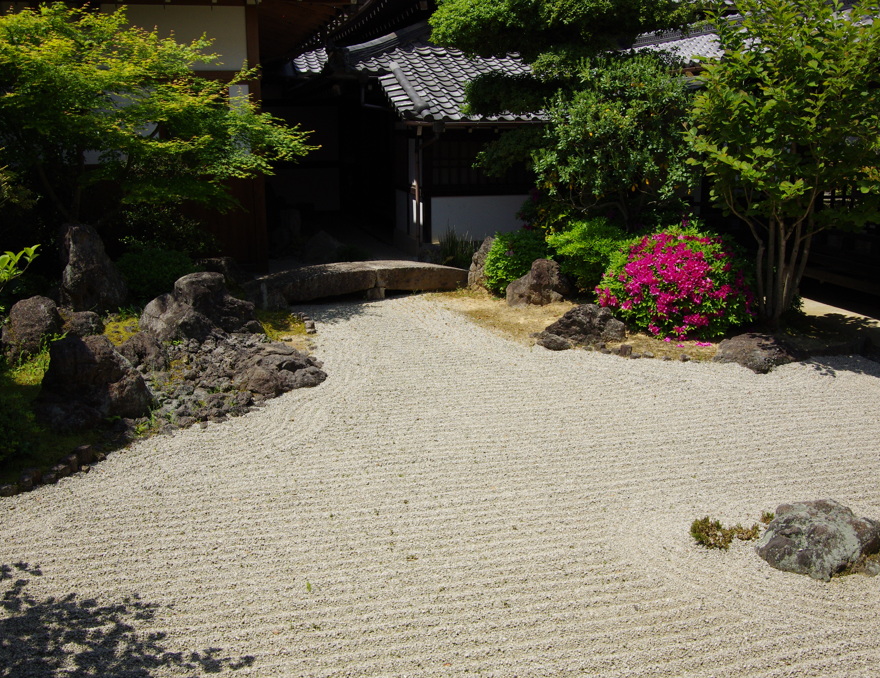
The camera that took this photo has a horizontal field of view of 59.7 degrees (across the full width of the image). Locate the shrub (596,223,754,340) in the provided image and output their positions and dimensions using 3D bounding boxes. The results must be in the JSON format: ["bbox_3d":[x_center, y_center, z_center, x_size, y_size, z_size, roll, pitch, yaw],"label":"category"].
[{"bbox_3d":[2.650,-0.695,8.446,1.703,1.151,1.567,4,15,17],"label":"shrub"}]

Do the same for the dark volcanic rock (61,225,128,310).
[{"bbox_3d":[-3.911,-0.793,8.518,0.709,0.976,0.532,-7,16,-24],"label":"dark volcanic rock"}]

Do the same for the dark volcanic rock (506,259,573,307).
[{"bbox_3d":[1.290,-0.771,9.972,0.832,0.557,0.665,1,15,7],"label":"dark volcanic rock"}]

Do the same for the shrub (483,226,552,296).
[{"bbox_3d":[1.089,-1.084,10.545,0.995,0.841,0.995,1,15,6],"label":"shrub"}]

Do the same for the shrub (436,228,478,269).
[{"bbox_3d":[0.259,-1.352,11.360,0.640,0.550,0.500,0,15,0],"label":"shrub"}]

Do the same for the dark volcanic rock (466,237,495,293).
[{"bbox_3d":[0.568,-0.988,9.976,0.450,0.700,0.400,0,15,0],"label":"dark volcanic rock"}]

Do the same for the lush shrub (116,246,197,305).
[{"bbox_3d":[-3.171,-0.722,8.621,0.946,0.583,0.851,0,15,0],"label":"lush shrub"}]

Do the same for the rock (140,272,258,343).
[{"bbox_3d":[-2.604,-0.397,8.216,1.240,0.638,0.930,-5,15,-17],"label":"rock"}]

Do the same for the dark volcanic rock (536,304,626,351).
[{"bbox_3d":[1.527,-0.180,8.216,0.955,0.388,0.668,2,15,10],"label":"dark volcanic rock"}]

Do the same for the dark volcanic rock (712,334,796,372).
[{"bbox_3d":[2.924,0.100,7.074,0.800,0.270,0.580,0,15,0],"label":"dark volcanic rock"}]

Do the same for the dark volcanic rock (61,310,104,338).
[{"bbox_3d":[-3.328,-0.129,7.121,0.420,0.270,0.360,0,15,0],"label":"dark volcanic rock"}]

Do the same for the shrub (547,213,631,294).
[{"bbox_3d":[1.879,-1.079,9.604,1.168,0.907,0.993,0,15,0],"label":"shrub"}]

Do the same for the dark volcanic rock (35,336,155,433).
[{"bbox_3d":[-2.457,0.274,5.429,0.800,0.600,0.600,0,15,0],"label":"dark volcanic rock"}]

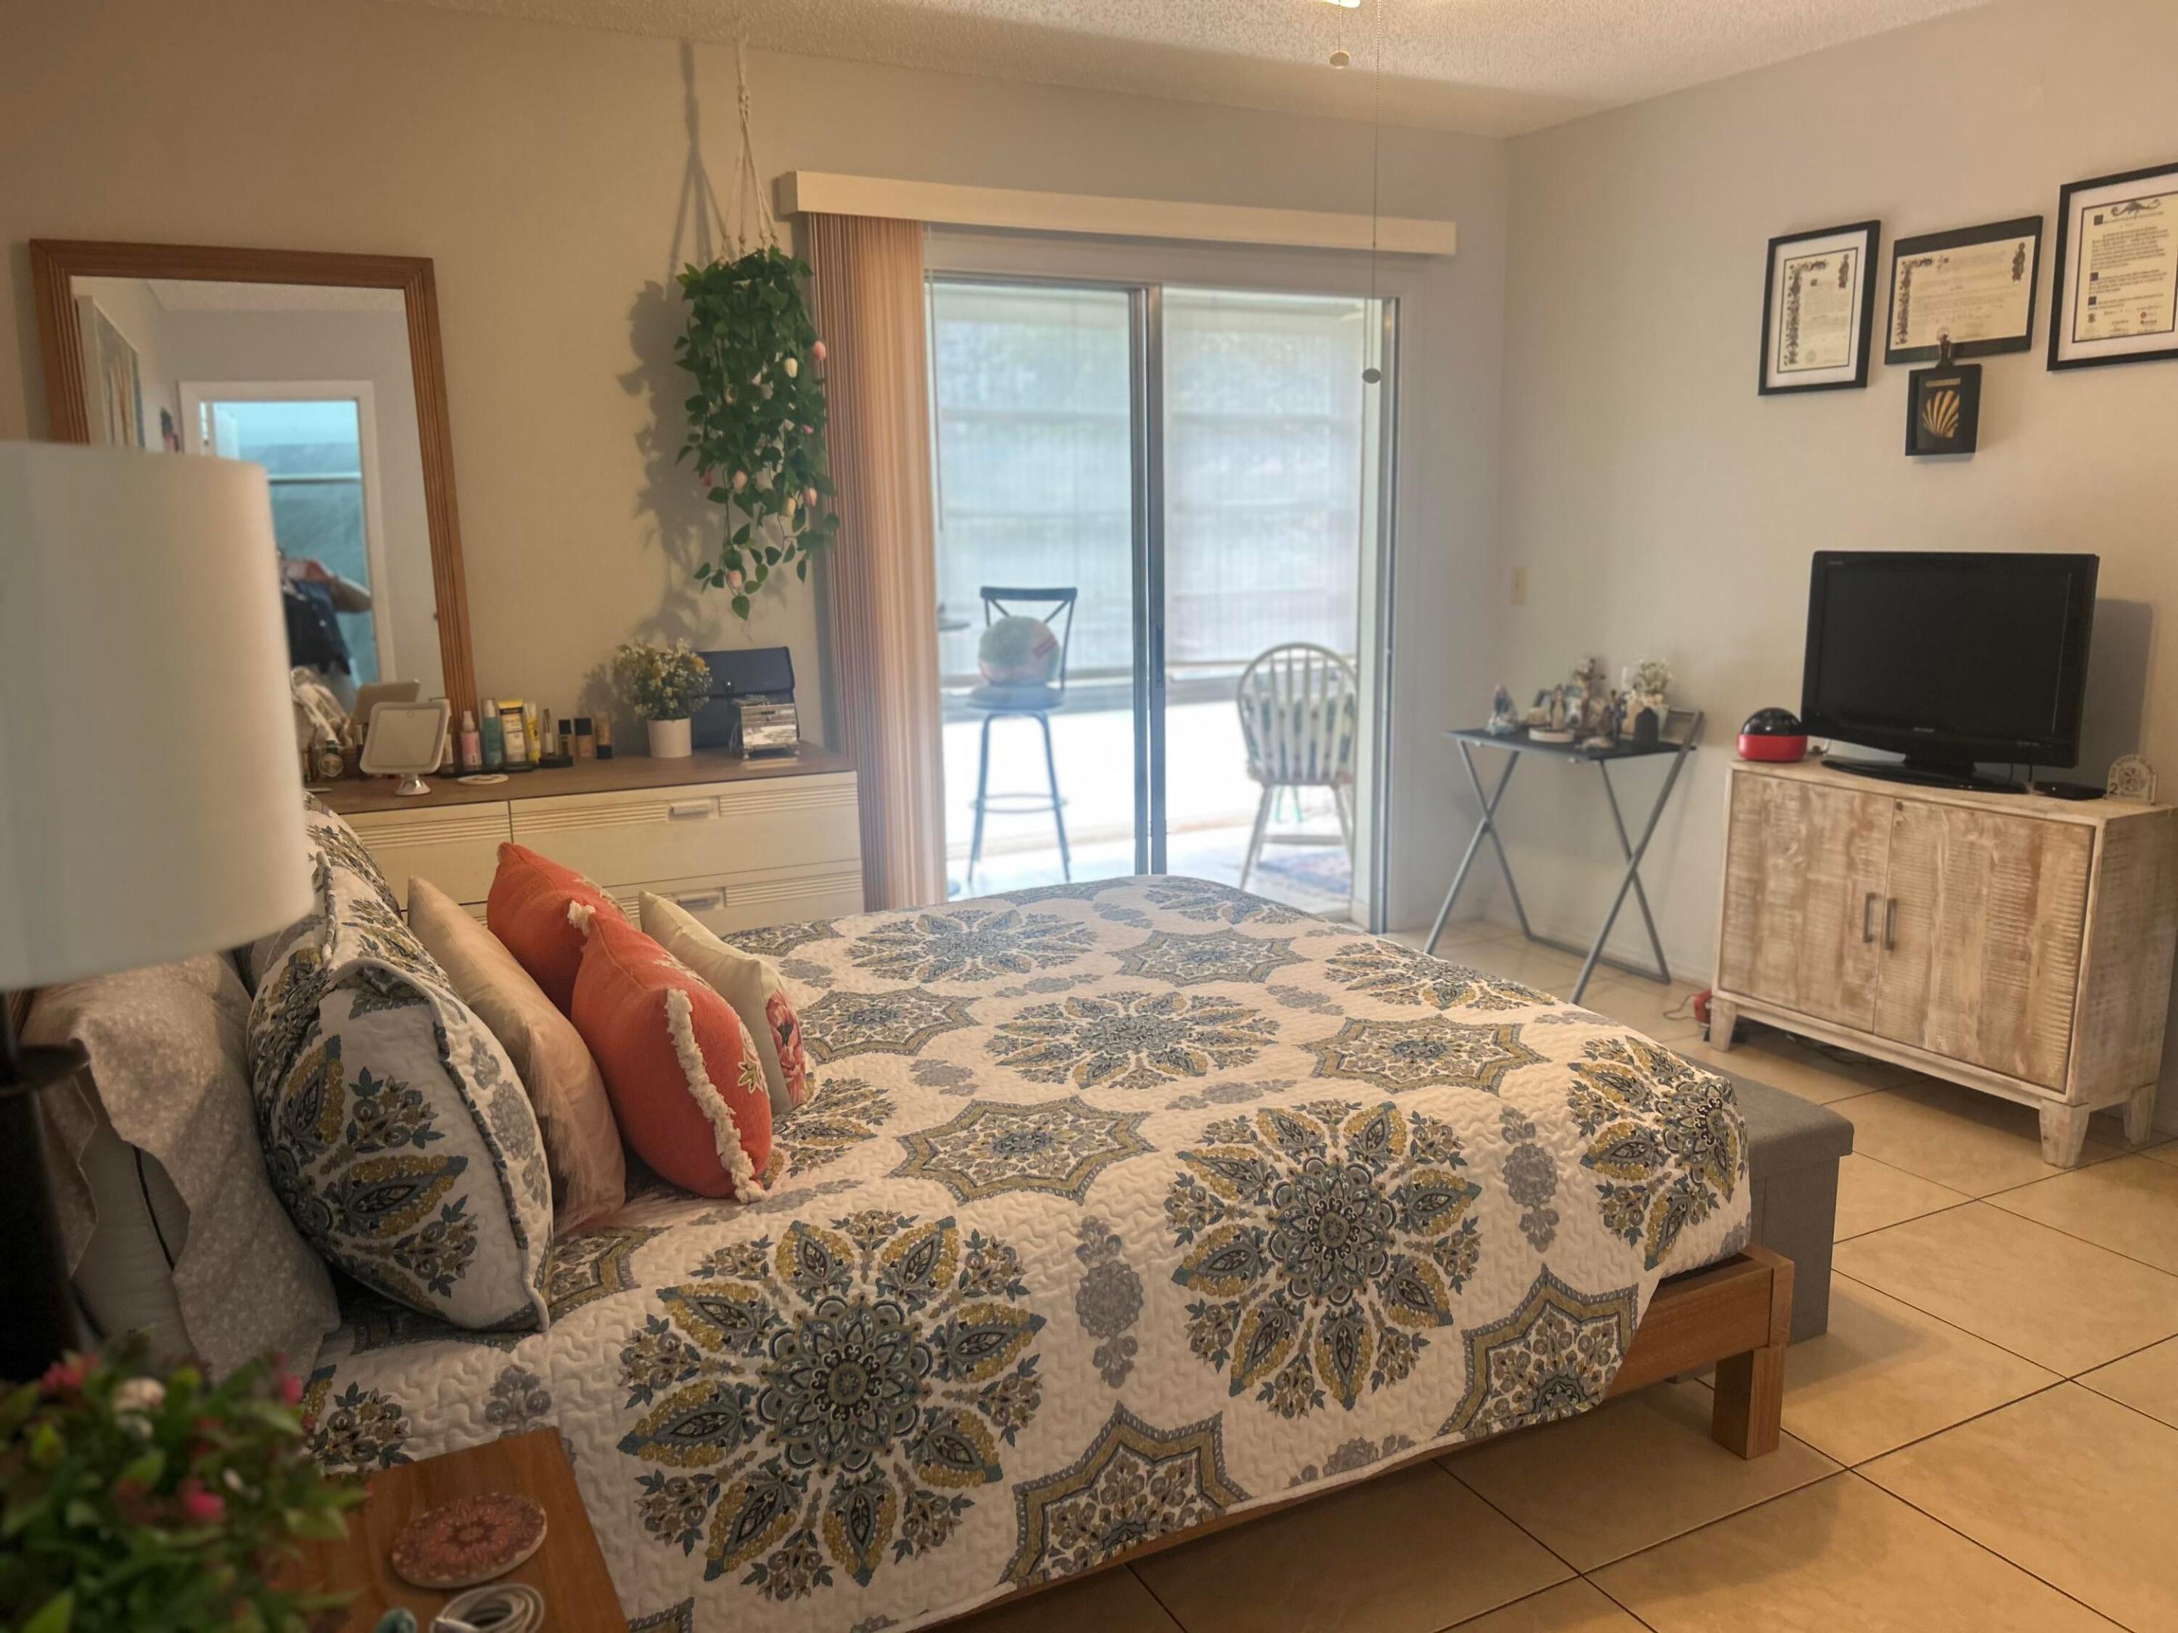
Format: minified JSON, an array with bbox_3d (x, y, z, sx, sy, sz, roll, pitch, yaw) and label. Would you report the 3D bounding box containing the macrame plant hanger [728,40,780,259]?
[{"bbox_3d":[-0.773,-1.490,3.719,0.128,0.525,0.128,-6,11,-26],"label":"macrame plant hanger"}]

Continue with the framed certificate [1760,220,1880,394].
[{"bbox_3d":[1.820,-1.257,4.074,0.022,0.385,0.320,-6,12,-27],"label":"framed certificate"}]

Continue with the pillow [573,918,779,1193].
[{"bbox_3d":[-0.494,0.270,1.932,0.164,0.276,0.401,-26,19,-21],"label":"pillow"}]

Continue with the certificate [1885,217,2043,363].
[{"bbox_3d":[1.999,-1.195,3.742,0.020,0.283,0.360,-6,12,-27],"label":"certificate"}]

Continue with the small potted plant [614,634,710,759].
[{"bbox_3d":[-1.013,-0.280,3.896,0.224,0.284,0.197,-6,11,-26],"label":"small potted plant"}]

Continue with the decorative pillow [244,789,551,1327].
[{"bbox_3d":[-0.706,0.237,1.703,0.230,0.421,0.592,-27,20,-21],"label":"decorative pillow"}]

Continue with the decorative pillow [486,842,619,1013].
[{"bbox_3d":[-0.759,0.206,2.413,0.150,0.310,0.450,-25,20,-22],"label":"decorative pillow"}]

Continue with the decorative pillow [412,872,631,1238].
[{"bbox_3d":[-0.740,0.254,2.085,0.164,0.270,0.855,-22,18,-23],"label":"decorative pillow"}]

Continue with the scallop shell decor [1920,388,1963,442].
[{"bbox_3d":[1.952,-0.923,3.751,0.026,0.115,0.099,-6,11,-26],"label":"scallop shell decor"}]

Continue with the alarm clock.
[{"bbox_3d":[1.678,-0.199,4.027,0.165,0.127,0.130,3,11,22],"label":"alarm clock"}]

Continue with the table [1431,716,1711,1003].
[{"bbox_3d":[1.371,0.066,4.758,0.440,0.780,0.630,-6,11,-25],"label":"table"}]

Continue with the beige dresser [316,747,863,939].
[{"bbox_3d":[-1.304,0.310,3.658,1.490,0.784,0.592,-6,11,-24],"label":"beige dresser"}]

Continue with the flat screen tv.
[{"bbox_3d":[1.924,-0.334,3.682,0.220,0.510,0.665,-7,12,-28],"label":"flat screen tv"}]

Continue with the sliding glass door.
[{"bbox_3d":[0.145,-0.513,4.731,1.777,1.974,0.105,-6,11,-26],"label":"sliding glass door"}]

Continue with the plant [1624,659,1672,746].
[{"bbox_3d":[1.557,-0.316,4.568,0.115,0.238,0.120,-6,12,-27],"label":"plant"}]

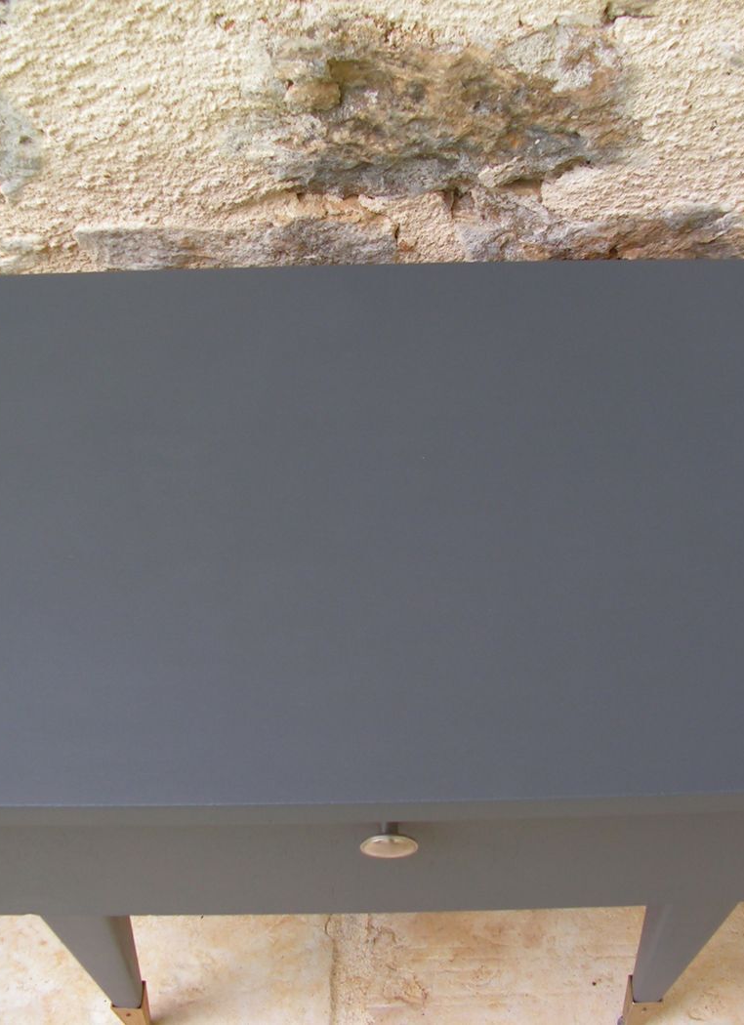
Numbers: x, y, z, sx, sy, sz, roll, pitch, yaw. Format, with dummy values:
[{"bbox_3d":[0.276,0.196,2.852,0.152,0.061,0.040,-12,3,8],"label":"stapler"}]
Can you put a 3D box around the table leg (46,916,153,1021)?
[{"bbox_3d":[-0.179,0.291,0.951,0.054,0.366,0.049,-1,54,0],"label":"table leg"}]

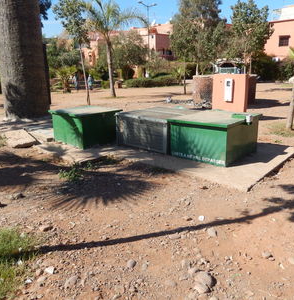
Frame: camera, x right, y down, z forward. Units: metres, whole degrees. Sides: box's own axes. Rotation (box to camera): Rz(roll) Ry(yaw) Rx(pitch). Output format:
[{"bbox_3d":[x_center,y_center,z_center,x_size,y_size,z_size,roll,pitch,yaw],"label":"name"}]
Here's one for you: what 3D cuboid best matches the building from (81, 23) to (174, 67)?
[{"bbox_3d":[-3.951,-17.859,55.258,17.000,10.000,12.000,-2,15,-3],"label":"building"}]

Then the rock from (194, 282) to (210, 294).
[{"bbox_3d":[0.392,0.995,2.080,0.106,0.059,0.094,1,15,11],"label":"rock"}]

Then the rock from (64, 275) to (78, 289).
[{"bbox_3d":[-0.549,0.962,2.129,0.068,0.042,0.118,10,19,38],"label":"rock"}]

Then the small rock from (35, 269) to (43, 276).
[{"bbox_3d":[-0.834,0.945,2.245,0.056,0.035,0.050,-7,15,-19],"label":"small rock"}]

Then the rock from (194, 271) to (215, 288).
[{"bbox_3d":[0.406,0.918,2.046,0.140,0.084,0.132,3,15,12],"label":"rock"}]

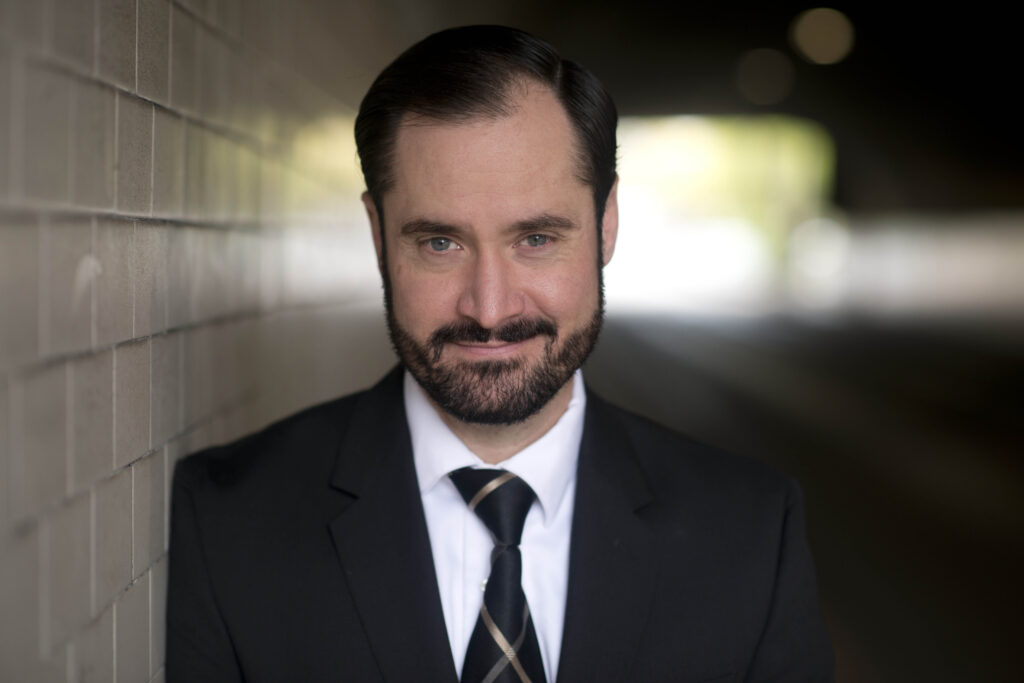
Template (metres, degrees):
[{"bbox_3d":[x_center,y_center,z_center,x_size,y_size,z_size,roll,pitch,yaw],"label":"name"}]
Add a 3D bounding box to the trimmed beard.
[{"bbox_3d":[-0.012,0.009,1.645,0.150,0.092,0.100,-1,13,2],"label":"trimmed beard"}]

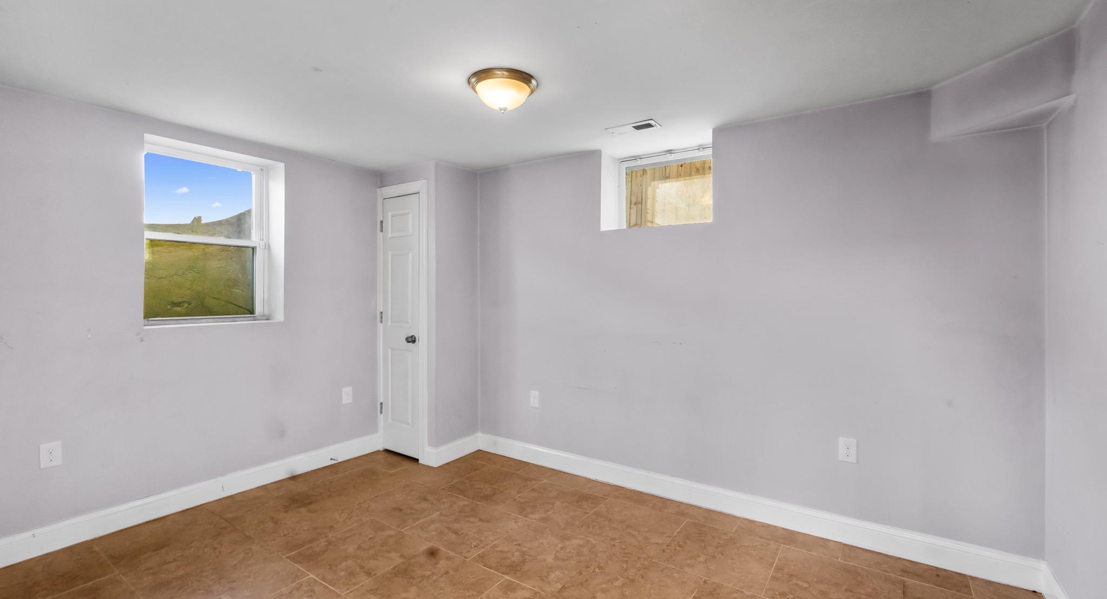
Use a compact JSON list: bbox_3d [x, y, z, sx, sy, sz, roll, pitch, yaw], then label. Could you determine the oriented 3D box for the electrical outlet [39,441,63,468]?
[{"bbox_3d":[-2.509,0.781,2.461,0.012,0.117,0.075,1,1,34],"label":"electrical outlet"}]

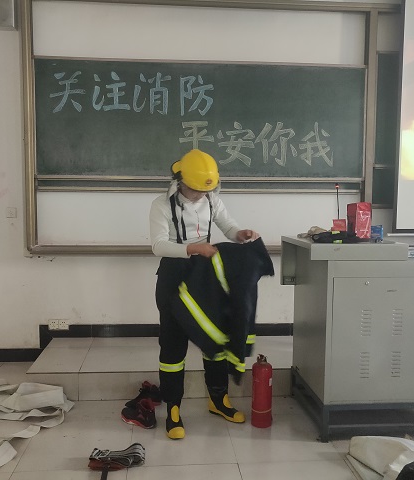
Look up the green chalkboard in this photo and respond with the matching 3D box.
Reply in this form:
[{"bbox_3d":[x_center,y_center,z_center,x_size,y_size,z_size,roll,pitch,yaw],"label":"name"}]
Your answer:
[{"bbox_3d":[-0.010,-0.998,3.946,2.824,1.008,0.040,0,5,-5],"label":"green chalkboard"}]

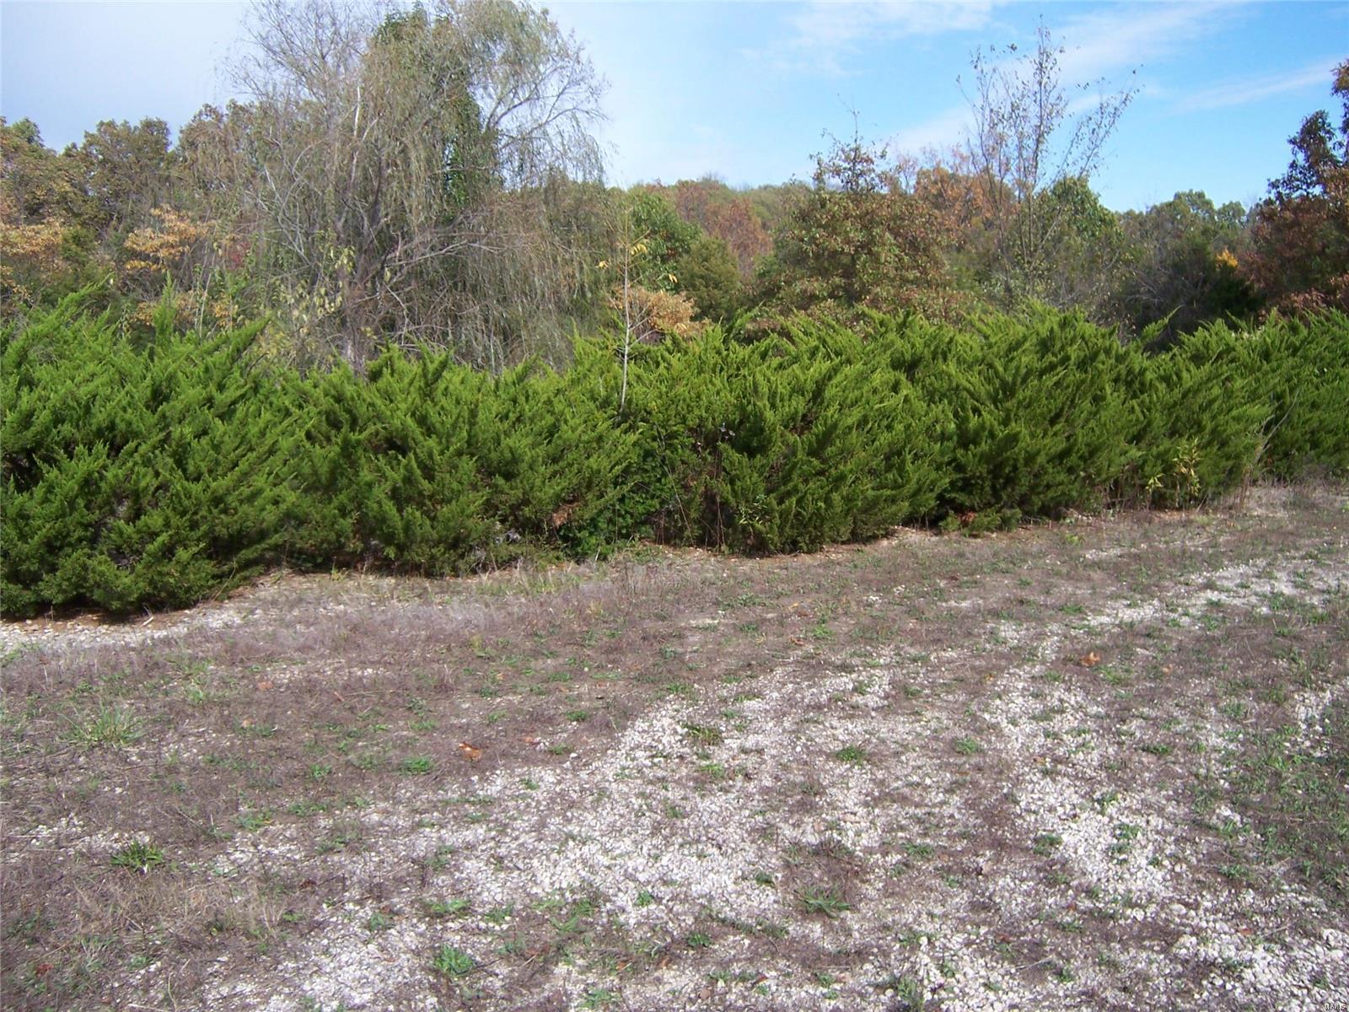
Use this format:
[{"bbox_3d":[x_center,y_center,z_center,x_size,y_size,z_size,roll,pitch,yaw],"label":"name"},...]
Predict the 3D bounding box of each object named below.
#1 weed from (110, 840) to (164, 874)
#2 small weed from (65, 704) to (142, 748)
[{"bbox_3d":[-1.577,1.023,3.777,0.149,0.063,0.134,-3,9,-23],"label":"weed"},{"bbox_3d":[-2.187,0.835,4.929,0.274,0.114,0.246,-4,9,-24],"label":"small weed"}]

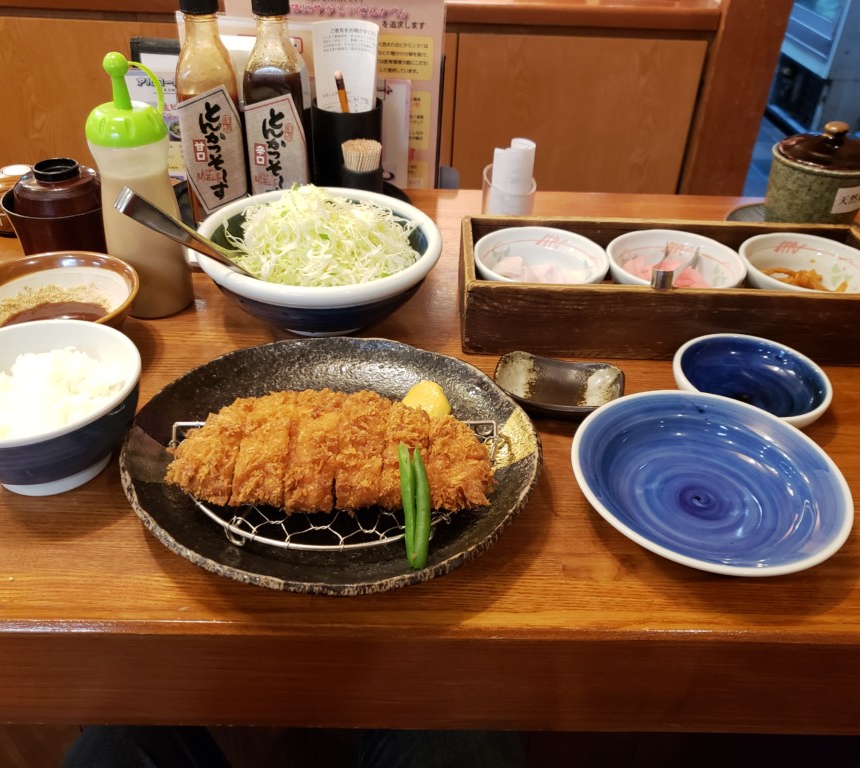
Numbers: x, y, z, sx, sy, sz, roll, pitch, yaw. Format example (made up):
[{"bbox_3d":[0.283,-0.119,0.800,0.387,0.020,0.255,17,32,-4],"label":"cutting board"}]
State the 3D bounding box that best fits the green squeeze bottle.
[{"bbox_3d":[-0.234,-0.158,0.627,0.063,0.211,0.063,3,36,0],"label":"green squeeze bottle"}]

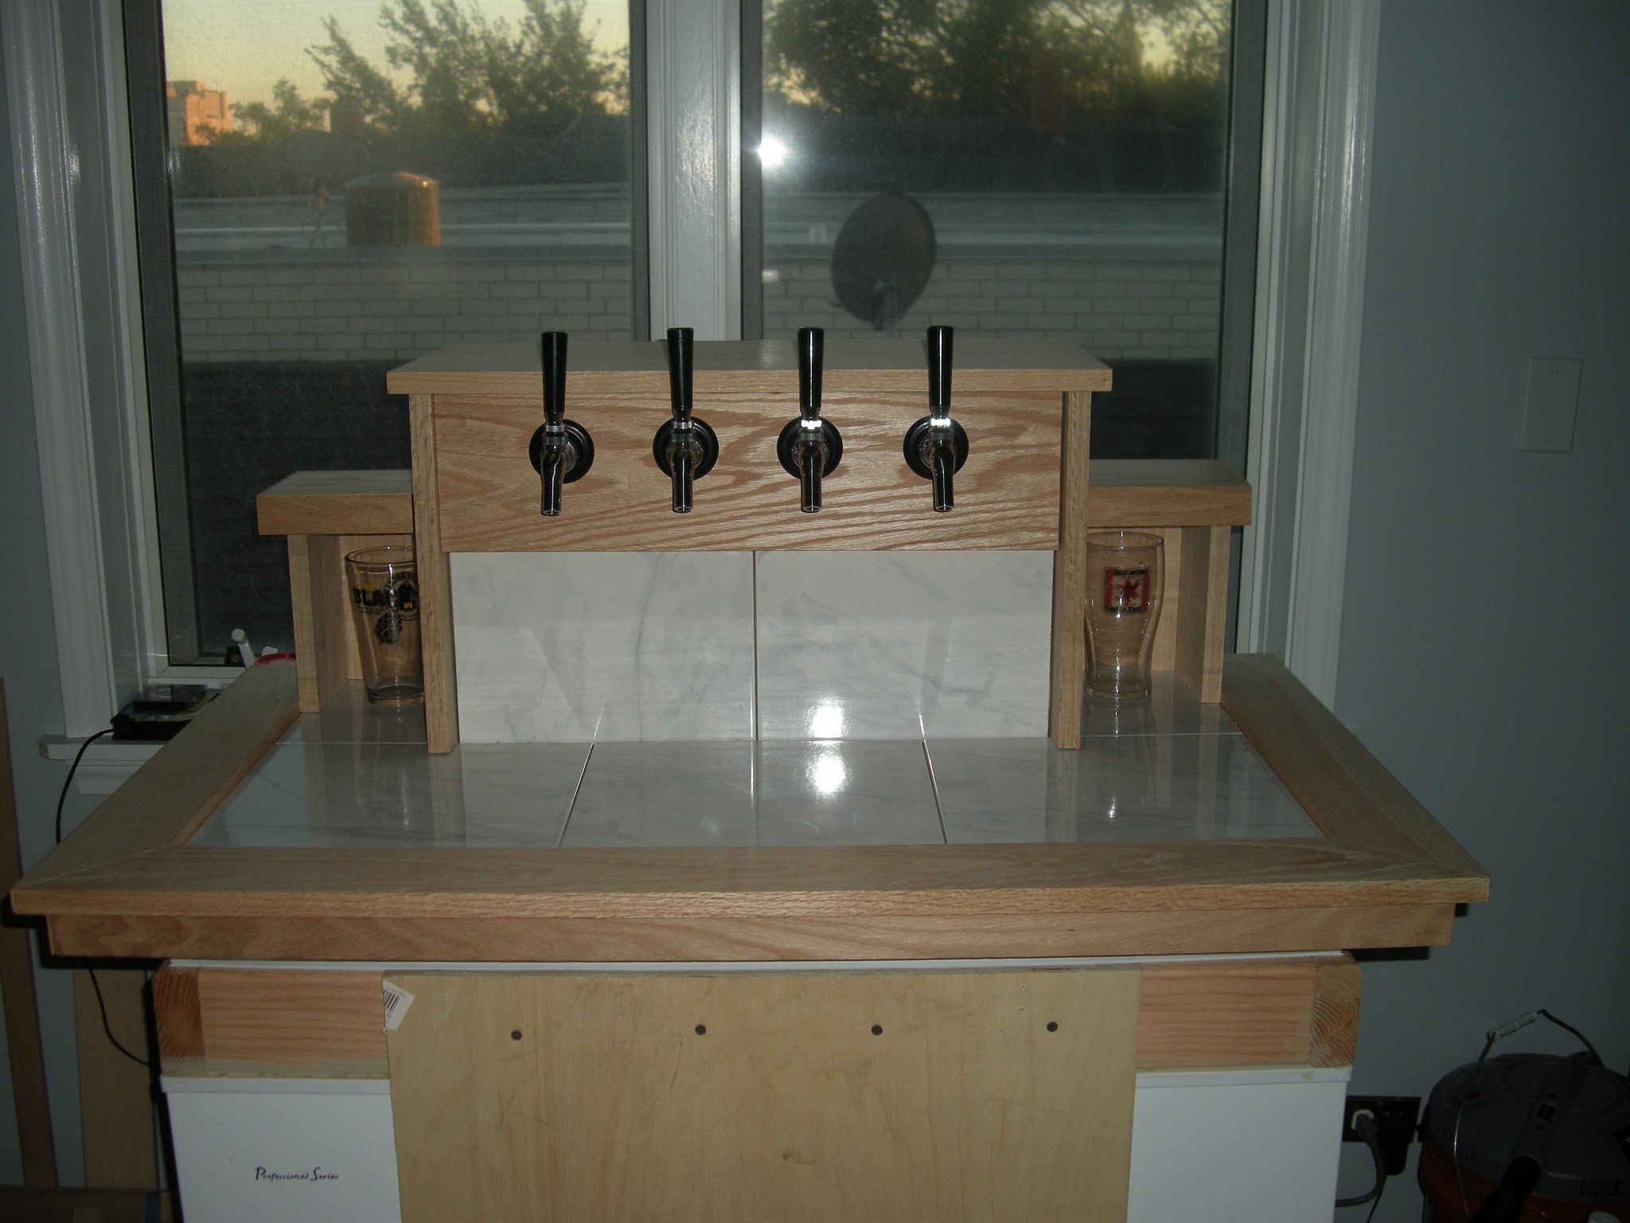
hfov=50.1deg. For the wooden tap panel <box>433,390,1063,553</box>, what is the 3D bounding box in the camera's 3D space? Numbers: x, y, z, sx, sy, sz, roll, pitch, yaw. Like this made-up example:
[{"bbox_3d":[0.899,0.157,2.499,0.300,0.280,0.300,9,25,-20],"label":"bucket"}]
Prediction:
[{"bbox_3d":[-0.056,-0.124,1.525,0.545,0.142,0.020,0,14,-1],"label":"wooden tap panel"}]

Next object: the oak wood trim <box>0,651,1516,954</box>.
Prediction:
[{"bbox_3d":[-0.048,0.152,1.537,1.060,0.060,0.580,0,14,-1],"label":"oak wood trim"}]

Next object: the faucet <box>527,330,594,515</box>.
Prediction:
[{"bbox_3d":[-0.221,-0.162,1.474,0.057,0.150,0.092,0,14,-1],"label":"faucet"}]

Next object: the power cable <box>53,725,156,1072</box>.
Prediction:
[{"bbox_3d":[-0.764,0.312,1.863,0.076,0.397,0.080,0,14,-1],"label":"power cable"}]

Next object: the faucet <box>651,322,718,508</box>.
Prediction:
[{"bbox_3d":[-0.112,-0.163,1.476,0.057,0.150,0.092,0,14,-1],"label":"faucet"}]

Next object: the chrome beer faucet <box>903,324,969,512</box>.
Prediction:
[{"bbox_3d":[0.107,-0.164,1.478,0.057,0.150,0.092,0,14,-1],"label":"chrome beer faucet"}]

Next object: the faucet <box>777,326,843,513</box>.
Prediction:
[{"bbox_3d":[-0.004,-0.163,1.477,0.057,0.150,0.092,0,14,-1],"label":"faucet"}]

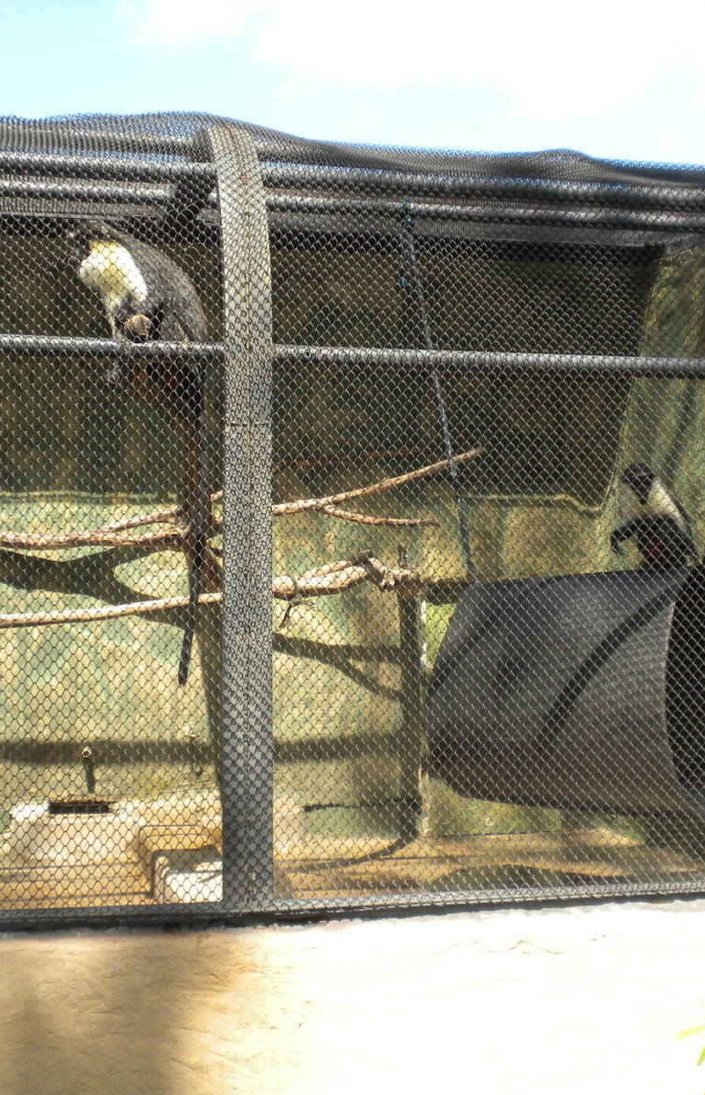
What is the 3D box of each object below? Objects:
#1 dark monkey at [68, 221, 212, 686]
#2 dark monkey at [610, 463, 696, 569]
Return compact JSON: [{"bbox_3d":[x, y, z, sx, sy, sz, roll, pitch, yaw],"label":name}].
[{"bbox_3d":[-0.525,-0.219,3.850,0.297,1.111,0.202,2,-6,-25],"label":"dark monkey"},{"bbox_3d":[0.893,-0.067,4.650,0.230,0.360,0.200,4,-8,-41],"label":"dark monkey"}]

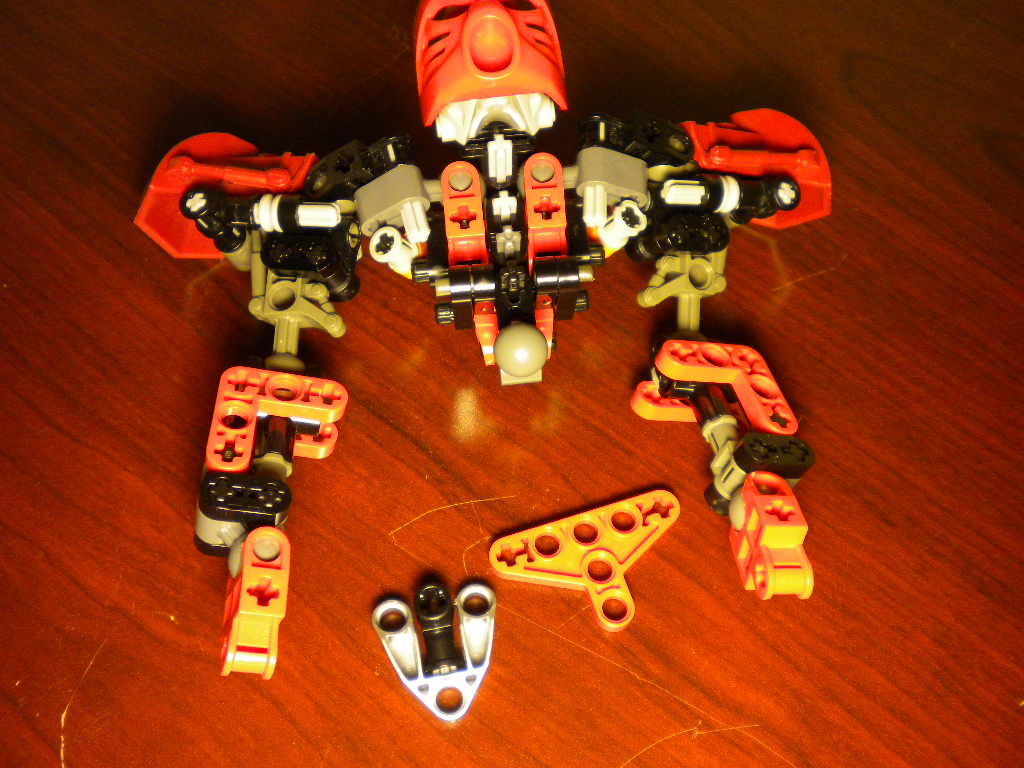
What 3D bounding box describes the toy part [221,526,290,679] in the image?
[{"bbox_3d":[-0.047,0.041,0.190,0.008,0.016,0.026,9,67,-22],"label":"toy part"}]

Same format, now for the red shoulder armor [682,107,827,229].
[{"bbox_3d":[0.054,-0.048,0.230,0.034,0.021,0.028,1,64,-2],"label":"red shoulder armor"}]

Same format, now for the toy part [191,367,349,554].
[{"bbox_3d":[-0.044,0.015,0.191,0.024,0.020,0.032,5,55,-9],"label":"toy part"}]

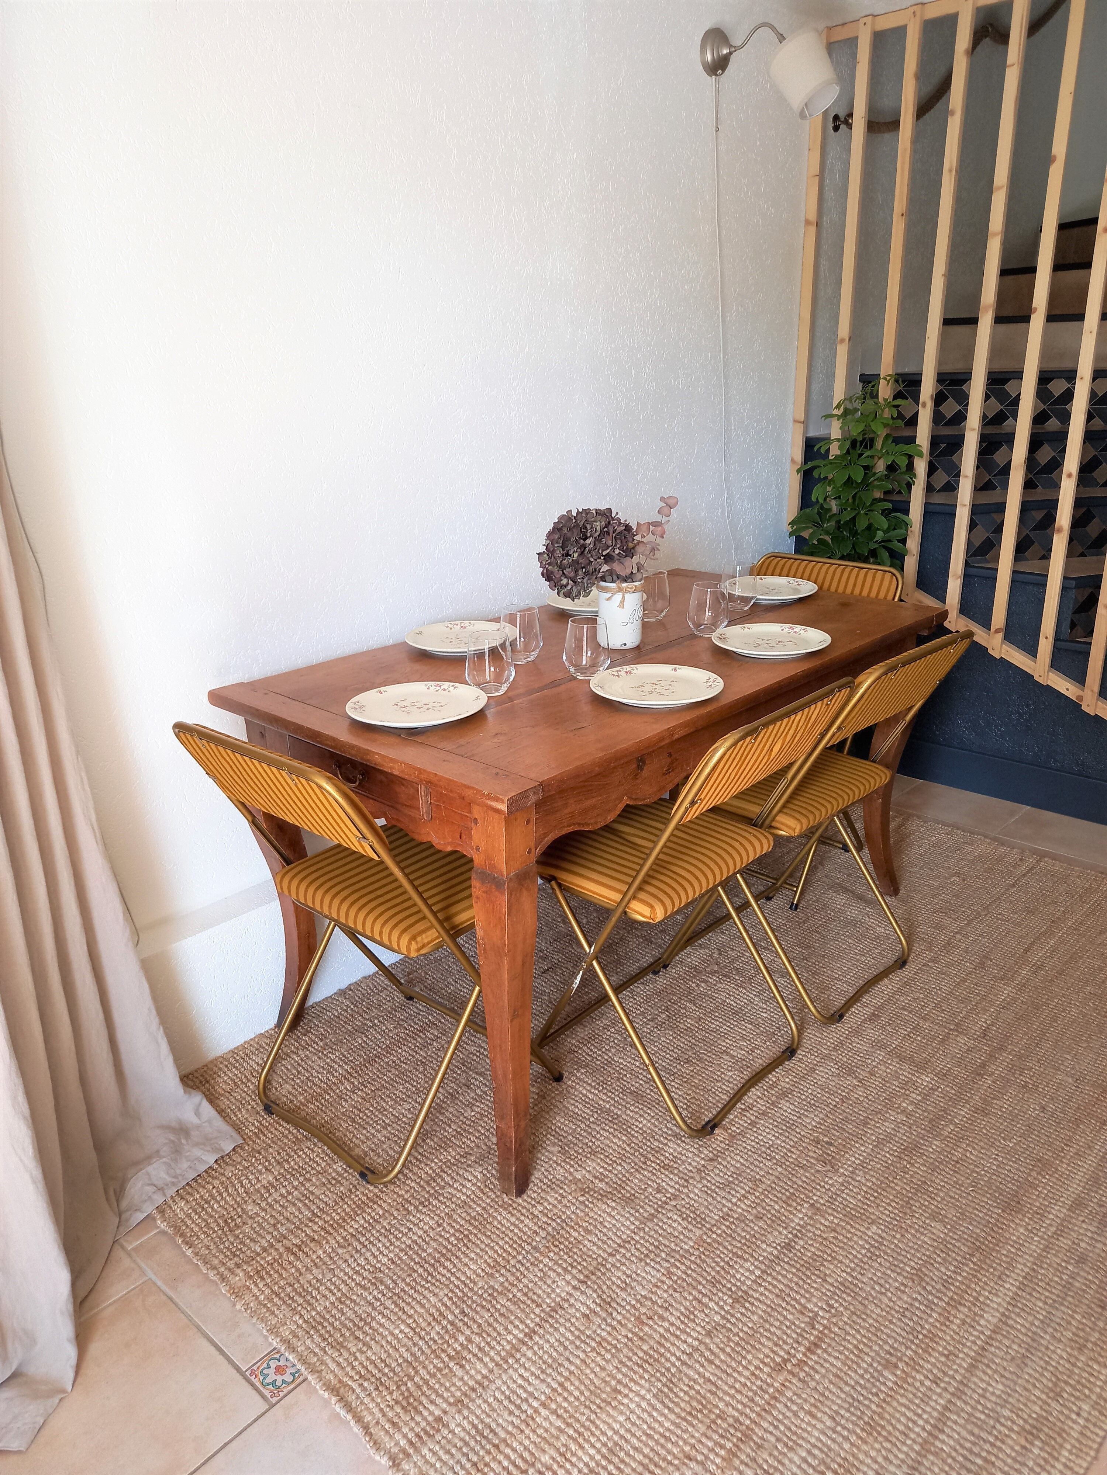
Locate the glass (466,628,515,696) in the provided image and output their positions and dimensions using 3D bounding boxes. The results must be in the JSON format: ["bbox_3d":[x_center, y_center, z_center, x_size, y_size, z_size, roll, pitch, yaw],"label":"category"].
[{"bbox_3d":[-0.118,-0.140,1.988,0.093,0.109,0.093,-1,20,0],"label":"glass"}]

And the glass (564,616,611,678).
[{"bbox_3d":[0.066,-0.174,2.073,0.093,0.109,0.093,-1,20,0],"label":"glass"}]

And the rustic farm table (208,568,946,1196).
[{"bbox_3d":[0.156,0.158,2.426,0.790,0.760,1.525,16,26,39],"label":"rustic farm table"}]

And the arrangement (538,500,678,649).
[{"bbox_3d":[0.113,-0.347,2.252,0.290,0.310,0.210,0,20,4],"label":"arrangement"}]

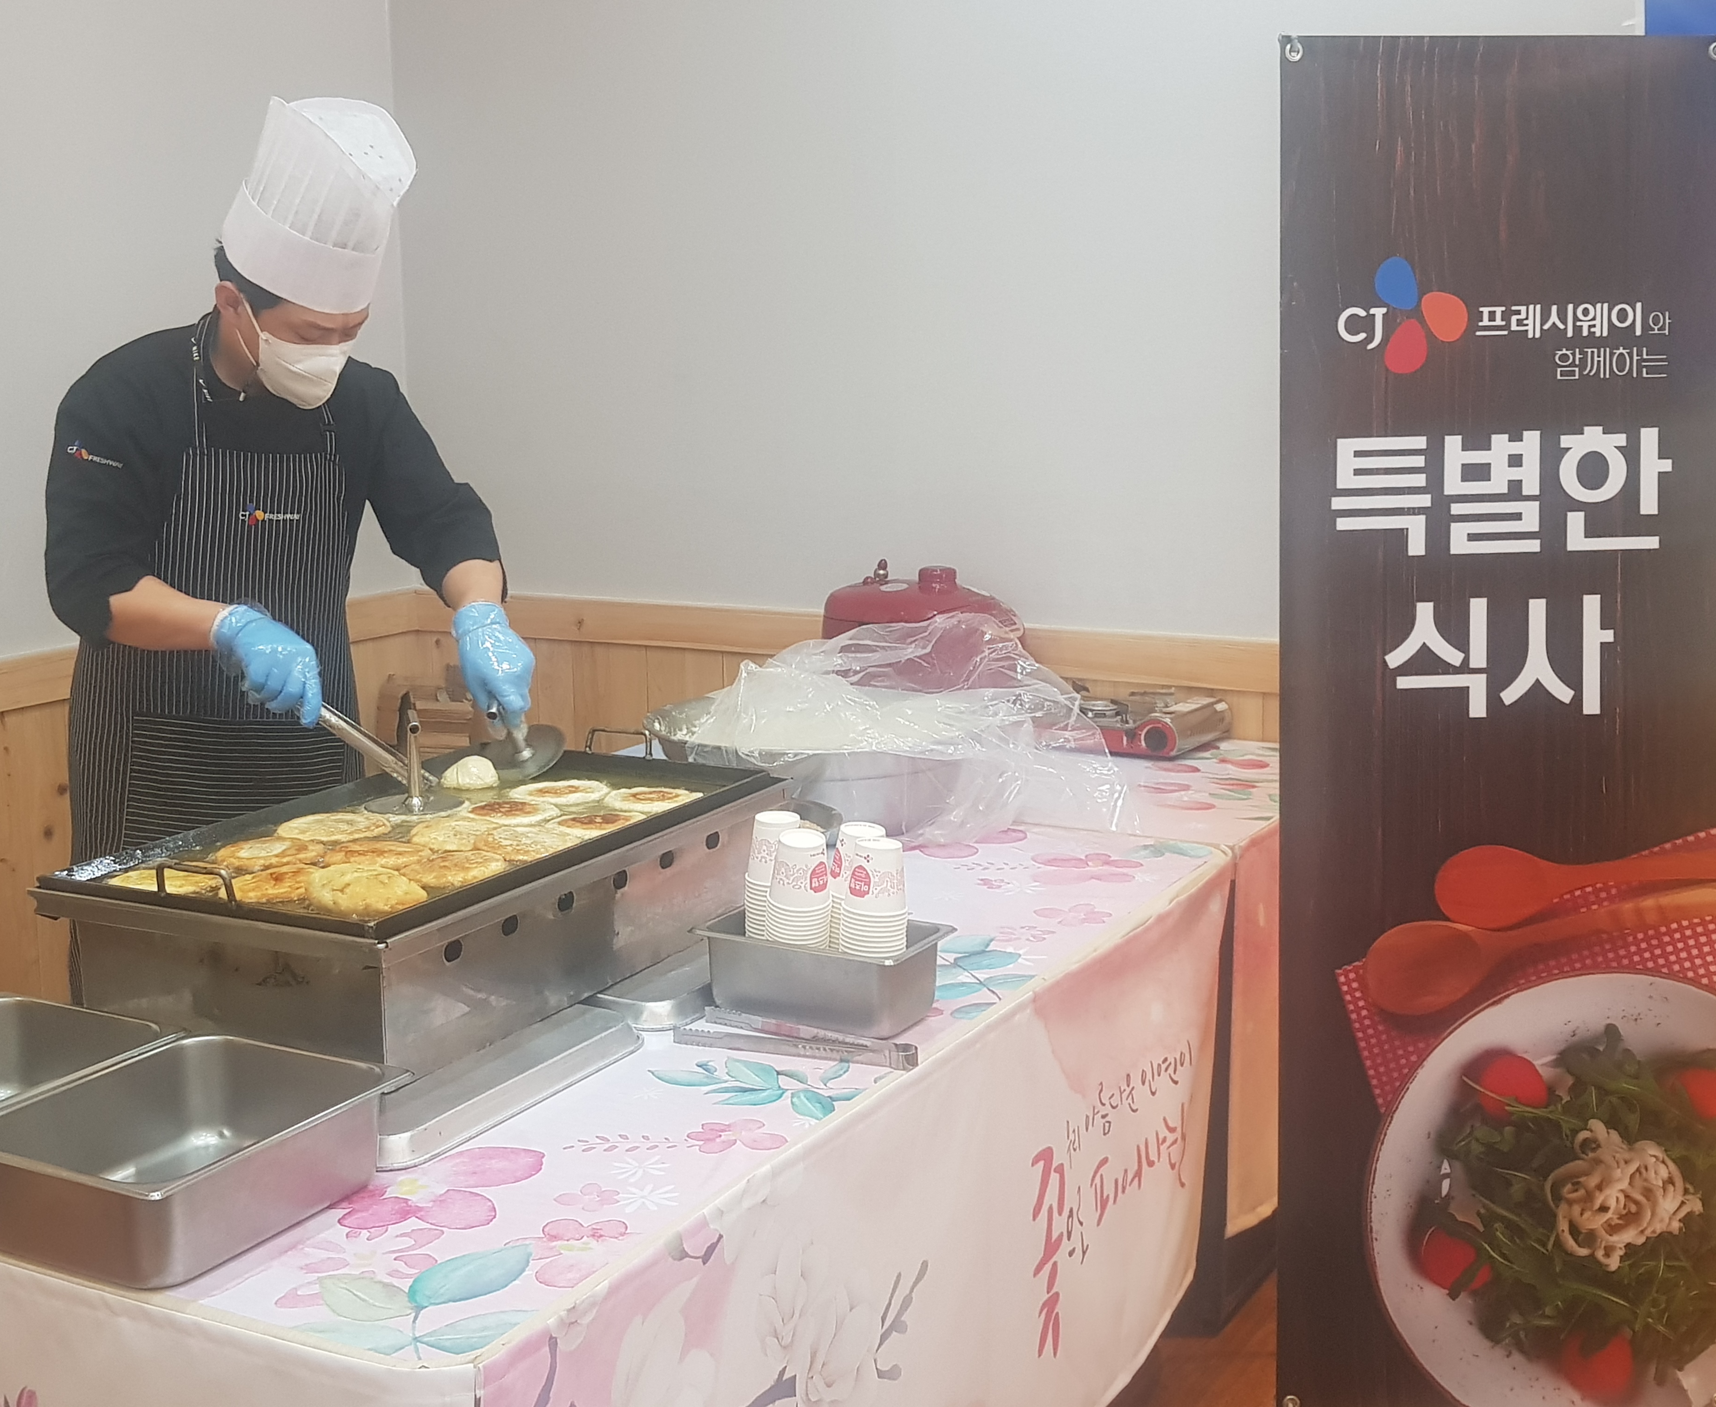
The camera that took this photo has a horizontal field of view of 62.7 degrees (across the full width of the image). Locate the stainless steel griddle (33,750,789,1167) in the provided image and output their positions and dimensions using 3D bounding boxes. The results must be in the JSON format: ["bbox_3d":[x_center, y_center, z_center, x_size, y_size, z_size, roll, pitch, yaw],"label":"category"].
[{"bbox_3d":[-0.468,0.217,1.669,0.500,0.184,0.730,4,11,27],"label":"stainless steel griddle"}]

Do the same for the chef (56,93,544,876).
[{"bbox_3d":[-0.702,0.174,1.824,0.520,1.840,0.530,4,11,29],"label":"chef"}]

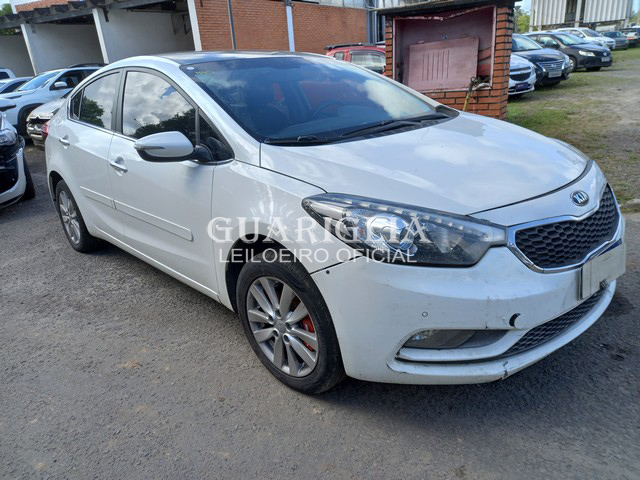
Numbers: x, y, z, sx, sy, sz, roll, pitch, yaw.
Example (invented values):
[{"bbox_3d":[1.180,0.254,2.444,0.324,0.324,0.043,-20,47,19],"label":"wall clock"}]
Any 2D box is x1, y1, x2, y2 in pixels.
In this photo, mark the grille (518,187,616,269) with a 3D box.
[{"bbox_3d":[1.004,-0.041,1.785,0.880,0.220,0.160,-19,25,-40],"label":"grille"}]

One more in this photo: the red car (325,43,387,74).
[{"bbox_3d":[1.188,-3.507,10.242,4.350,1.560,1.710,5,23,24],"label":"red car"}]

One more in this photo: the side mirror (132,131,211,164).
[{"bbox_3d":[-0.610,-0.383,1.896,0.250,0.150,0.170,-23,27,-39],"label":"side mirror"}]

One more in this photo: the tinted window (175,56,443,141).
[{"bbox_3d":[-0.030,-0.818,2.504,1.280,0.130,1.060,-23,51,-39],"label":"tinted window"}]

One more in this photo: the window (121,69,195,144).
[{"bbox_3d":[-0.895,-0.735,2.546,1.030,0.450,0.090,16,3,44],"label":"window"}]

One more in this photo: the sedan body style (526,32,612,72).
[{"bbox_3d":[9.858,-7.769,19.146,1.700,1.470,4.250,-11,23,-23],"label":"sedan body style"}]

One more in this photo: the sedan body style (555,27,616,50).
[{"bbox_3d":[15.662,-11.986,27.935,1.720,1.470,4.300,-13,23,-26],"label":"sedan body style"}]

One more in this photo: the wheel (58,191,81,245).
[{"bbox_3d":[-1.975,-0.206,3.767,0.170,0.430,0.430,-23,27,-39],"label":"wheel"}]

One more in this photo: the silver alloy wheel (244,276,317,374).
[{"bbox_3d":[-0.109,0.339,1.936,0.445,0.445,0.180,15,25,42],"label":"silver alloy wheel"}]

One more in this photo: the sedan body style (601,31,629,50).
[{"bbox_3d":[23.195,-15.904,37.031,1.760,1.470,4.450,-9,21,-9],"label":"sedan body style"}]

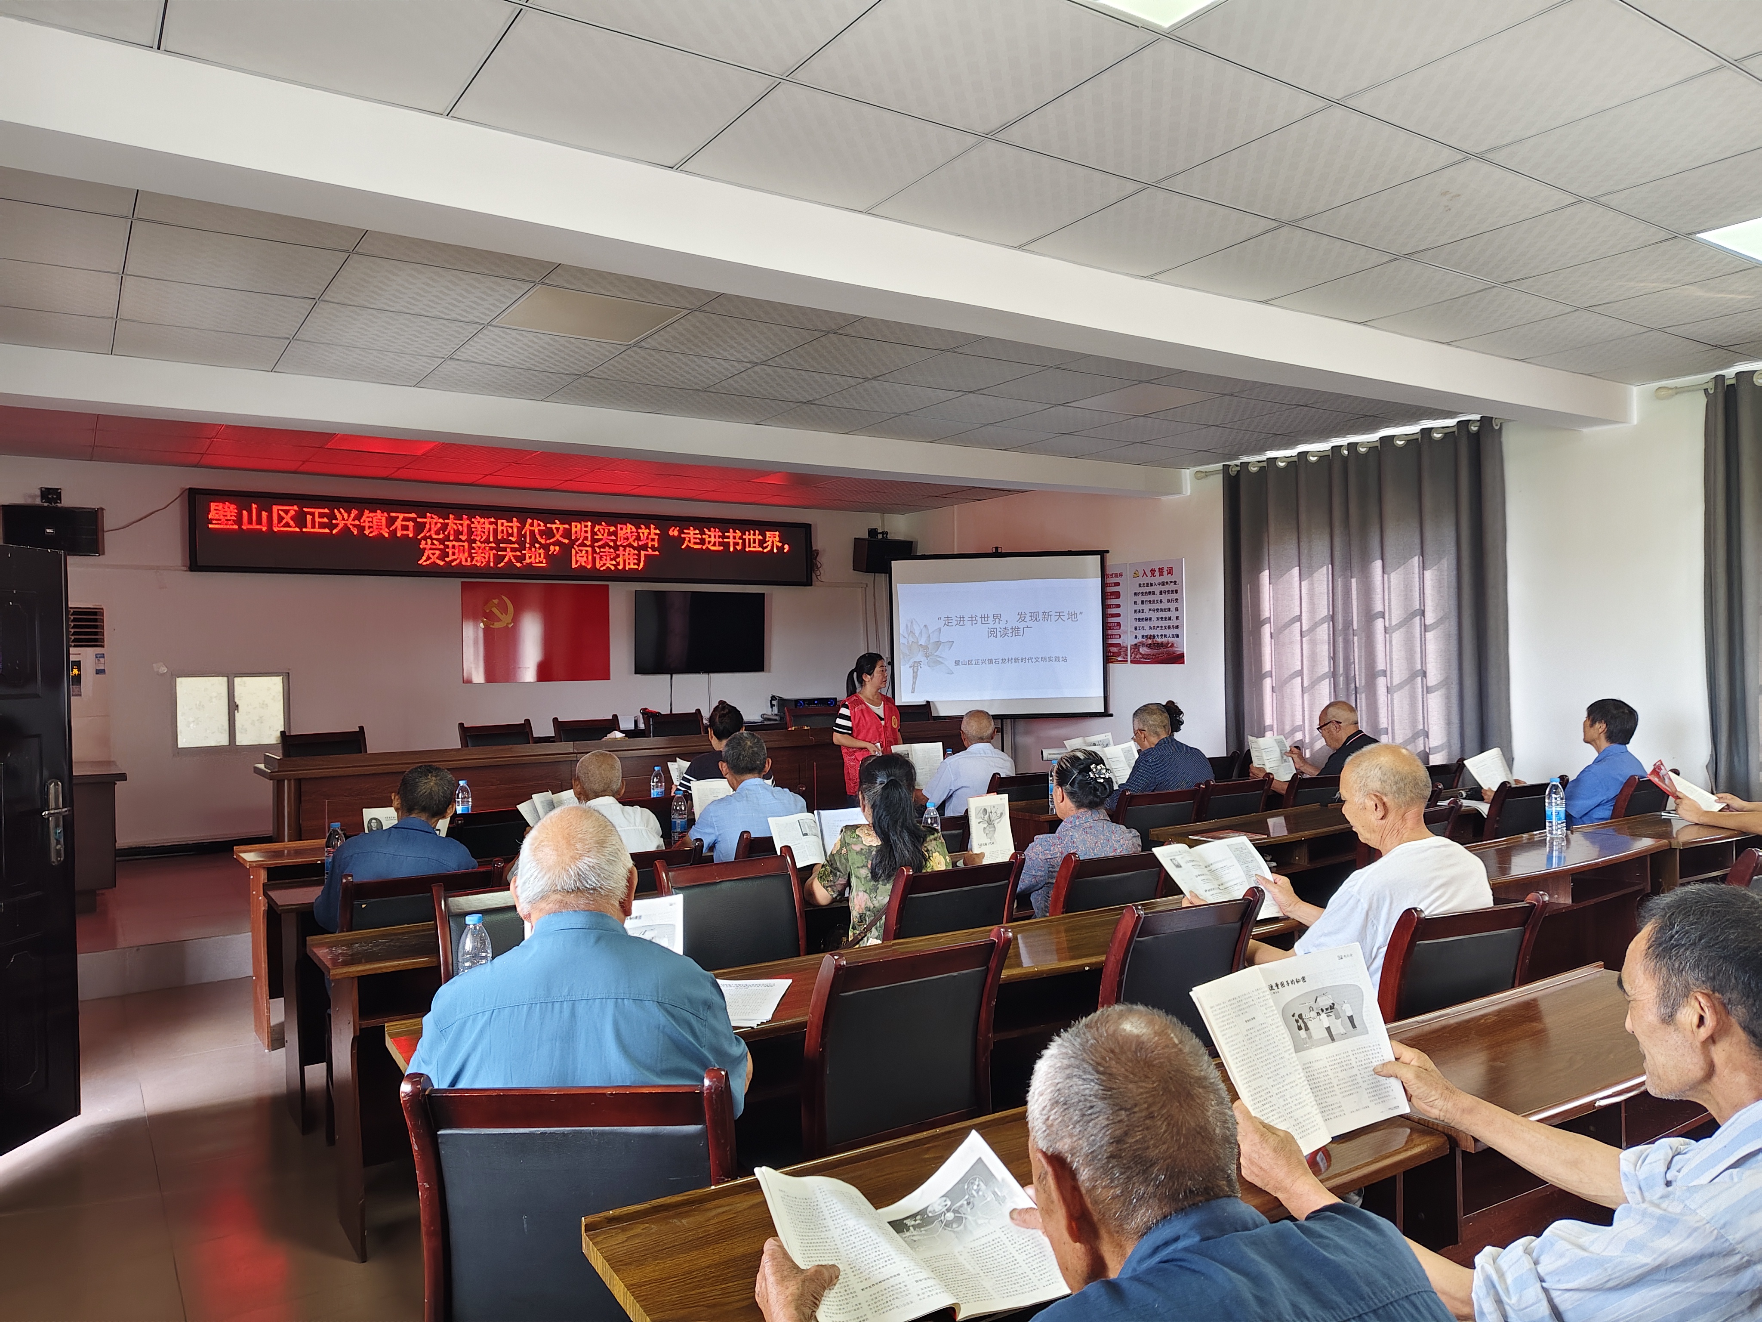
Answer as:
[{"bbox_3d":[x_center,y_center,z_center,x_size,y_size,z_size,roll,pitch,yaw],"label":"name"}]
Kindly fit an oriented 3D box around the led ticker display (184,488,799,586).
[{"bbox_3d":[-2.591,-0.890,9.357,4.730,0.540,0.100,-1,0,-34],"label":"led ticker display"}]

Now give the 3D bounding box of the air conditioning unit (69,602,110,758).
[{"bbox_3d":[-5.241,0.501,7.833,0.500,1.707,0.320,-1,0,-34],"label":"air conditioning unit"}]

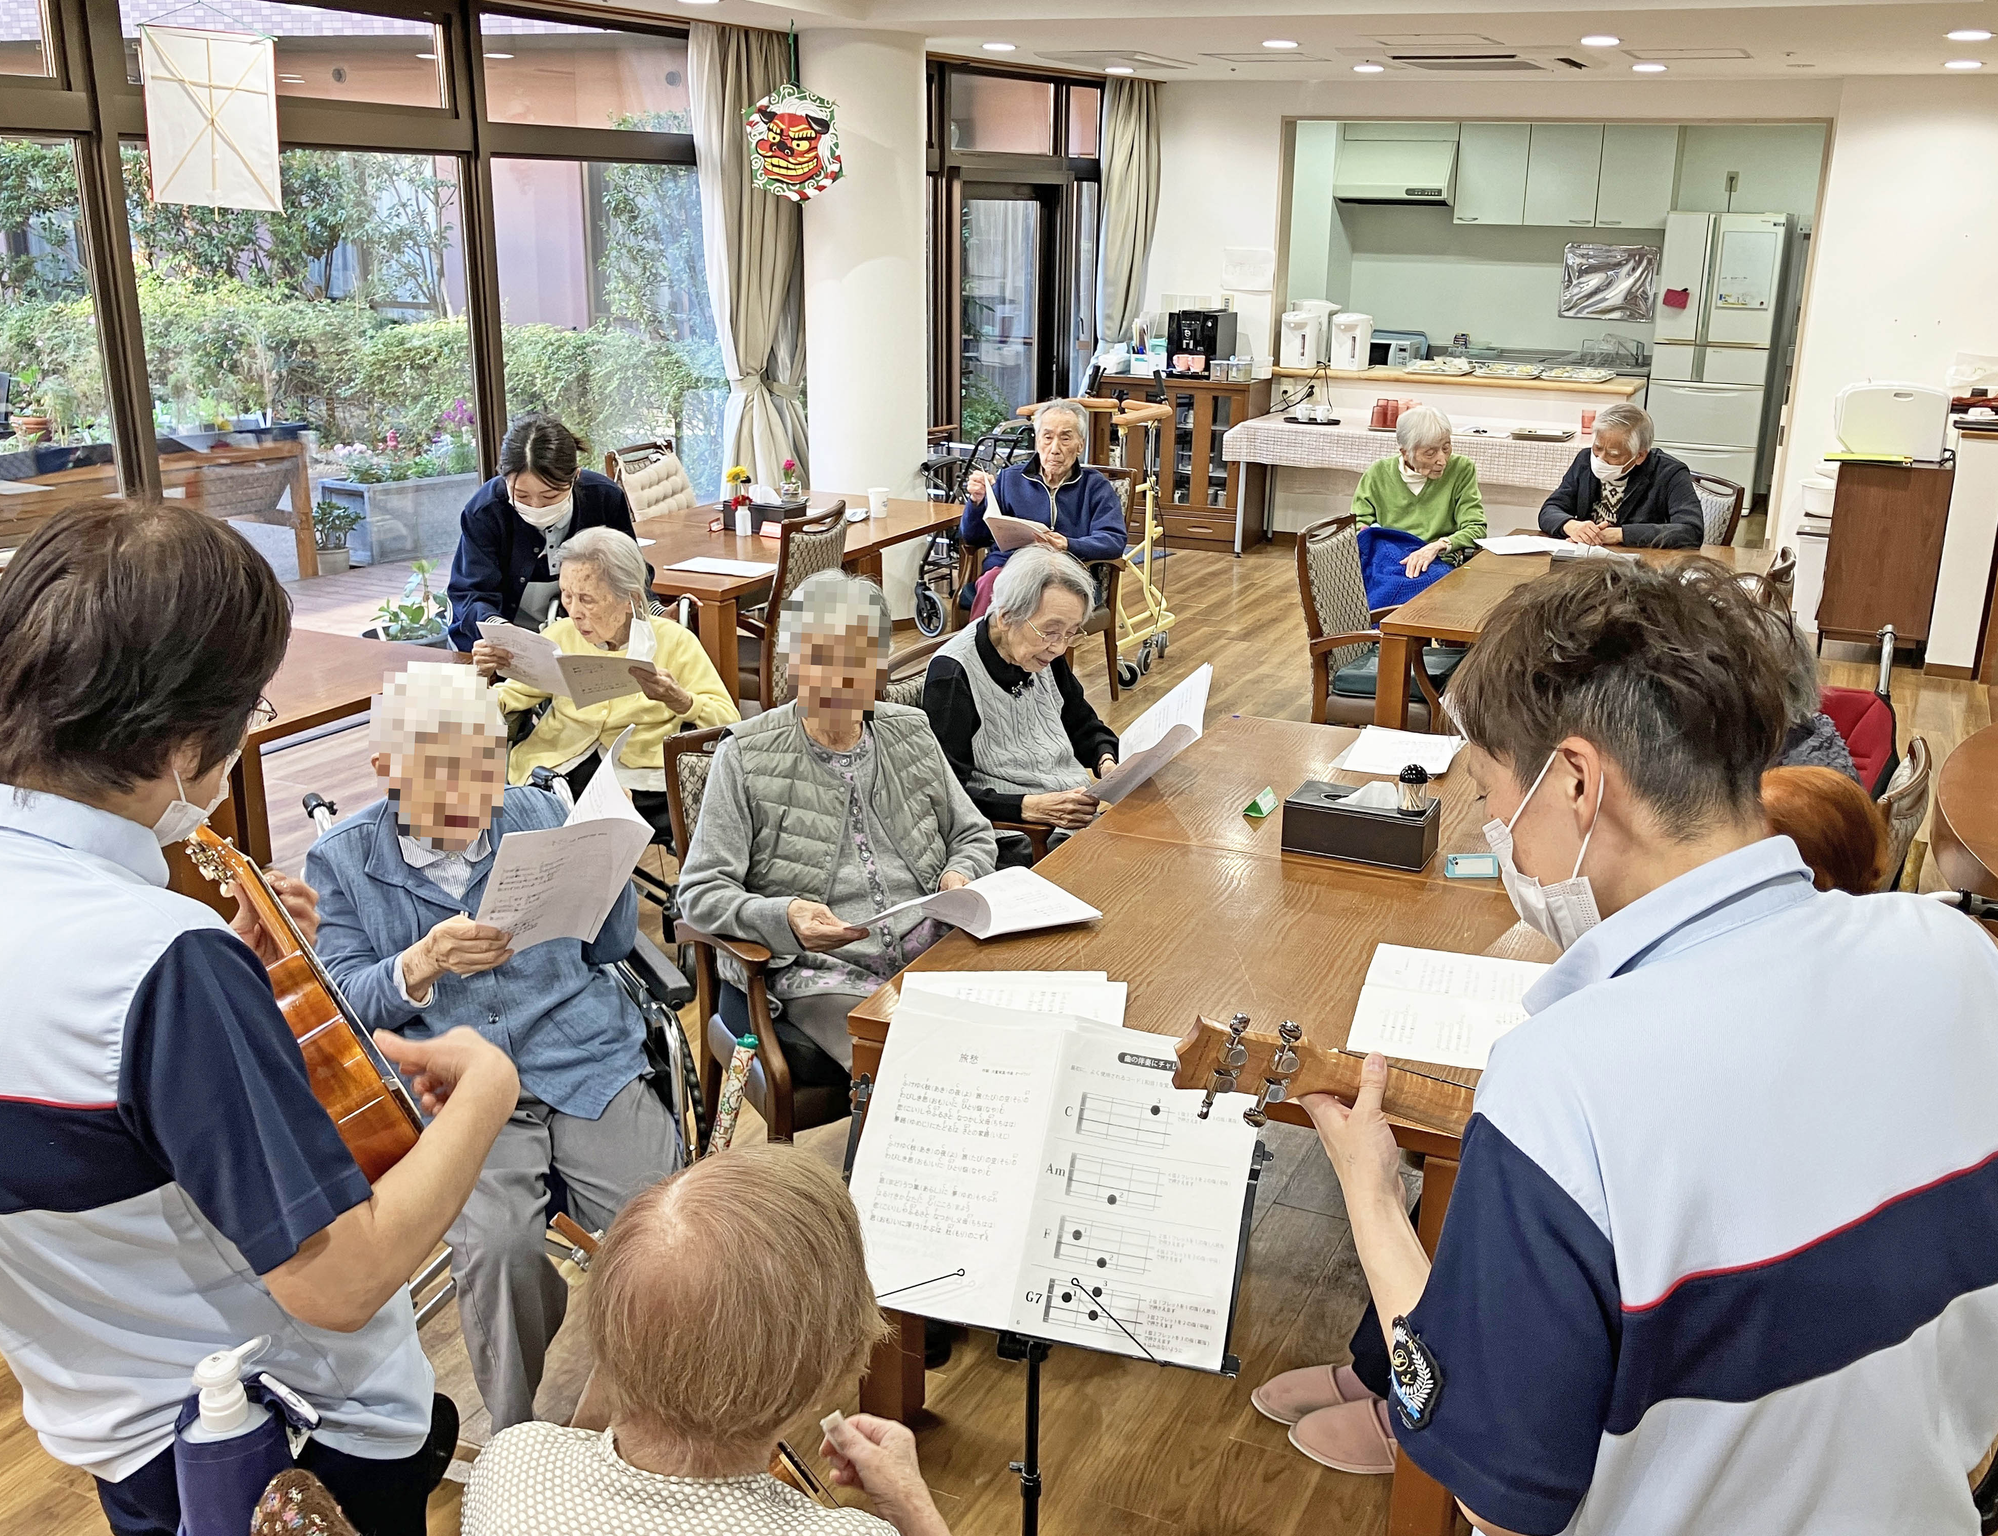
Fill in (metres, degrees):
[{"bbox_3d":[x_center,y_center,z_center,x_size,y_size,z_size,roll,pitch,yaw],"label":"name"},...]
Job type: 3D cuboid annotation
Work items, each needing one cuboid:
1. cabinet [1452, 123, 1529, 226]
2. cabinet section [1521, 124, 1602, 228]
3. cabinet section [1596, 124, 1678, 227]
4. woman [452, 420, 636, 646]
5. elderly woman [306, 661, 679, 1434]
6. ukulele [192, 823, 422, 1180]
[{"bbox_3d":[3.230,-3.863,10.753,0.440,0.660,0.360,10,20,25],"label":"cabinet"},{"bbox_3d":[3.698,-3.865,10.749,0.440,0.680,0.370,9,20,22],"label":"cabinet section"},{"bbox_3d":[4.109,-3.800,10.583,0.440,0.680,0.370,9,20,22],"label":"cabinet section"},{"bbox_3d":[-1.160,-0.294,4.434,0.520,1.340,0.750,-3,18,-11],"label":"woman"},{"bbox_3d":[-0.785,0.387,2.510,0.550,1.150,0.720,-7,19,-22],"label":"elderly woman"},{"bbox_3d":[-0.588,0.167,1.335,0.080,0.210,0.590,-32,39,-22],"label":"ukulele"}]

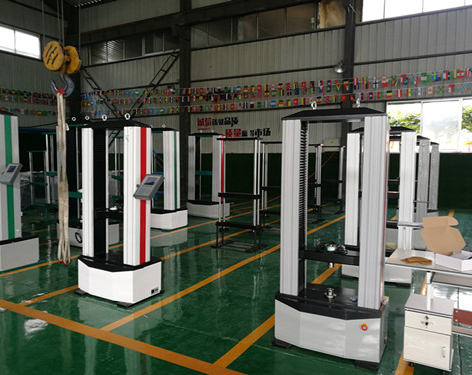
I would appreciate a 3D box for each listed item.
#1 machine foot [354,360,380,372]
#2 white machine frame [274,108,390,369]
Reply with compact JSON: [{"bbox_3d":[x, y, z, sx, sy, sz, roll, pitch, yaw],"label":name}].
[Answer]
[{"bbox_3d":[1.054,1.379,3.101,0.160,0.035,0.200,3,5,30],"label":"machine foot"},{"bbox_3d":[0.855,0.353,3.382,0.895,2.033,0.604,2,4,29],"label":"white machine frame"}]

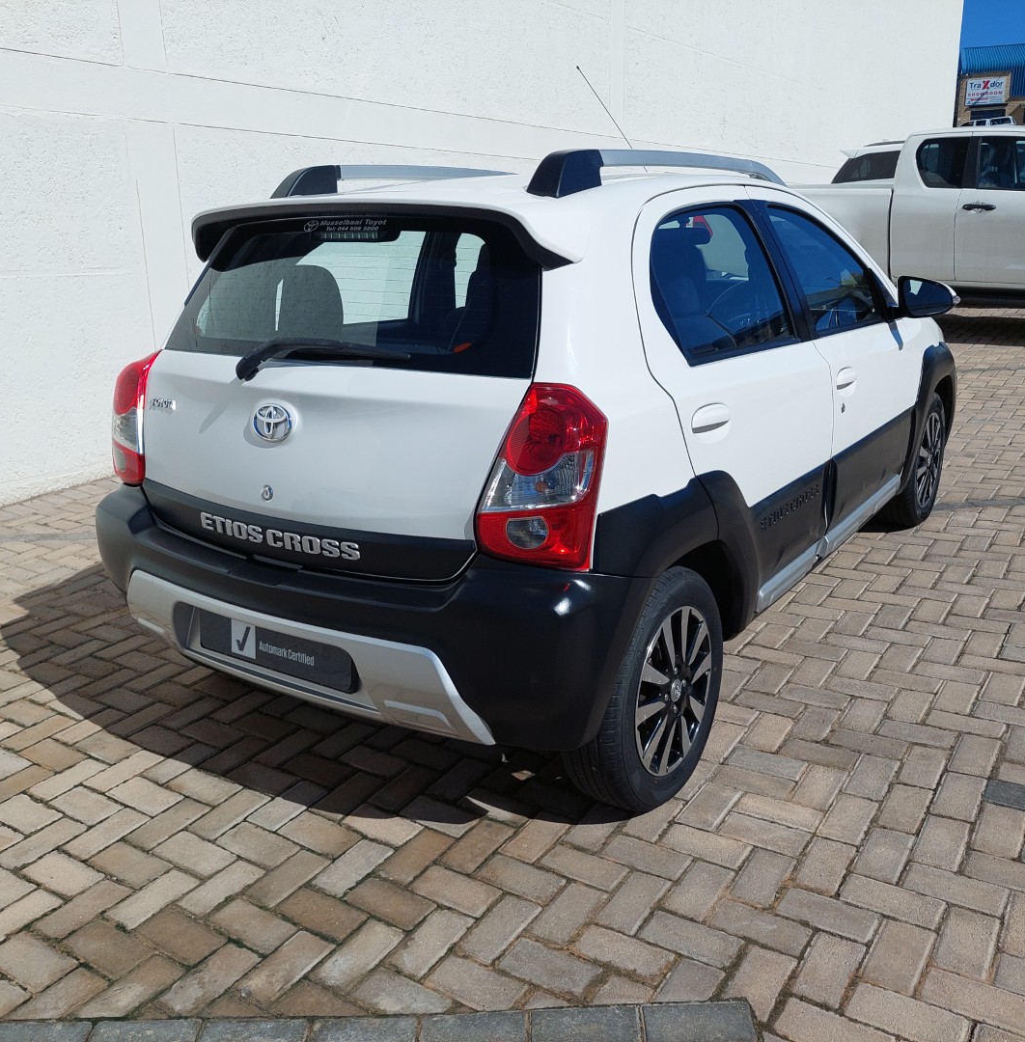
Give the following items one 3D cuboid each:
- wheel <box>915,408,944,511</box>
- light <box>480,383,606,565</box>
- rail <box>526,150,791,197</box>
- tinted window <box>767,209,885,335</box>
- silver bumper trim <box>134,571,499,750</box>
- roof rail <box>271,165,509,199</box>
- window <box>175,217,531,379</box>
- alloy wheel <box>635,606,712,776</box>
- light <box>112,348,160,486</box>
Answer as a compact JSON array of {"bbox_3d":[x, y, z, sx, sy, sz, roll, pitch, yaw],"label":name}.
[{"bbox_3d":[1.757,-0.275,4.235,0.160,0.410,0.410,10,21,34],"label":"wheel"},{"bbox_3d":[0.064,-0.090,1.959,0.215,0.375,0.240,10,21,34],"label":"light"},{"bbox_3d":[0.480,-0.979,2.709,0.075,0.115,1.450,10,21,34],"label":"rail"},{"bbox_3d":[1.057,-0.831,3.154,0.060,0.410,0.800,-15,7,39],"label":"tinted window"},{"bbox_3d":[-0.581,0.285,2.308,1.290,0.235,0.150,10,21,34],"label":"silver bumper trim"},{"bbox_3d":[-0.278,-1.115,3.229,0.075,0.115,1.450,10,21,34],"label":"roof rail"},{"bbox_3d":[-0.430,-0.551,2.321,1.230,0.390,0.080,10,-10,34],"label":"window"},{"bbox_3d":[0.332,0.395,2.346,0.160,0.410,0.410,10,21,34],"label":"alloy wheel"},{"bbox_3d":[-1.029,-0.275,2.712,0.215,0.375,0.240,10,21,34],"label":"light"}]

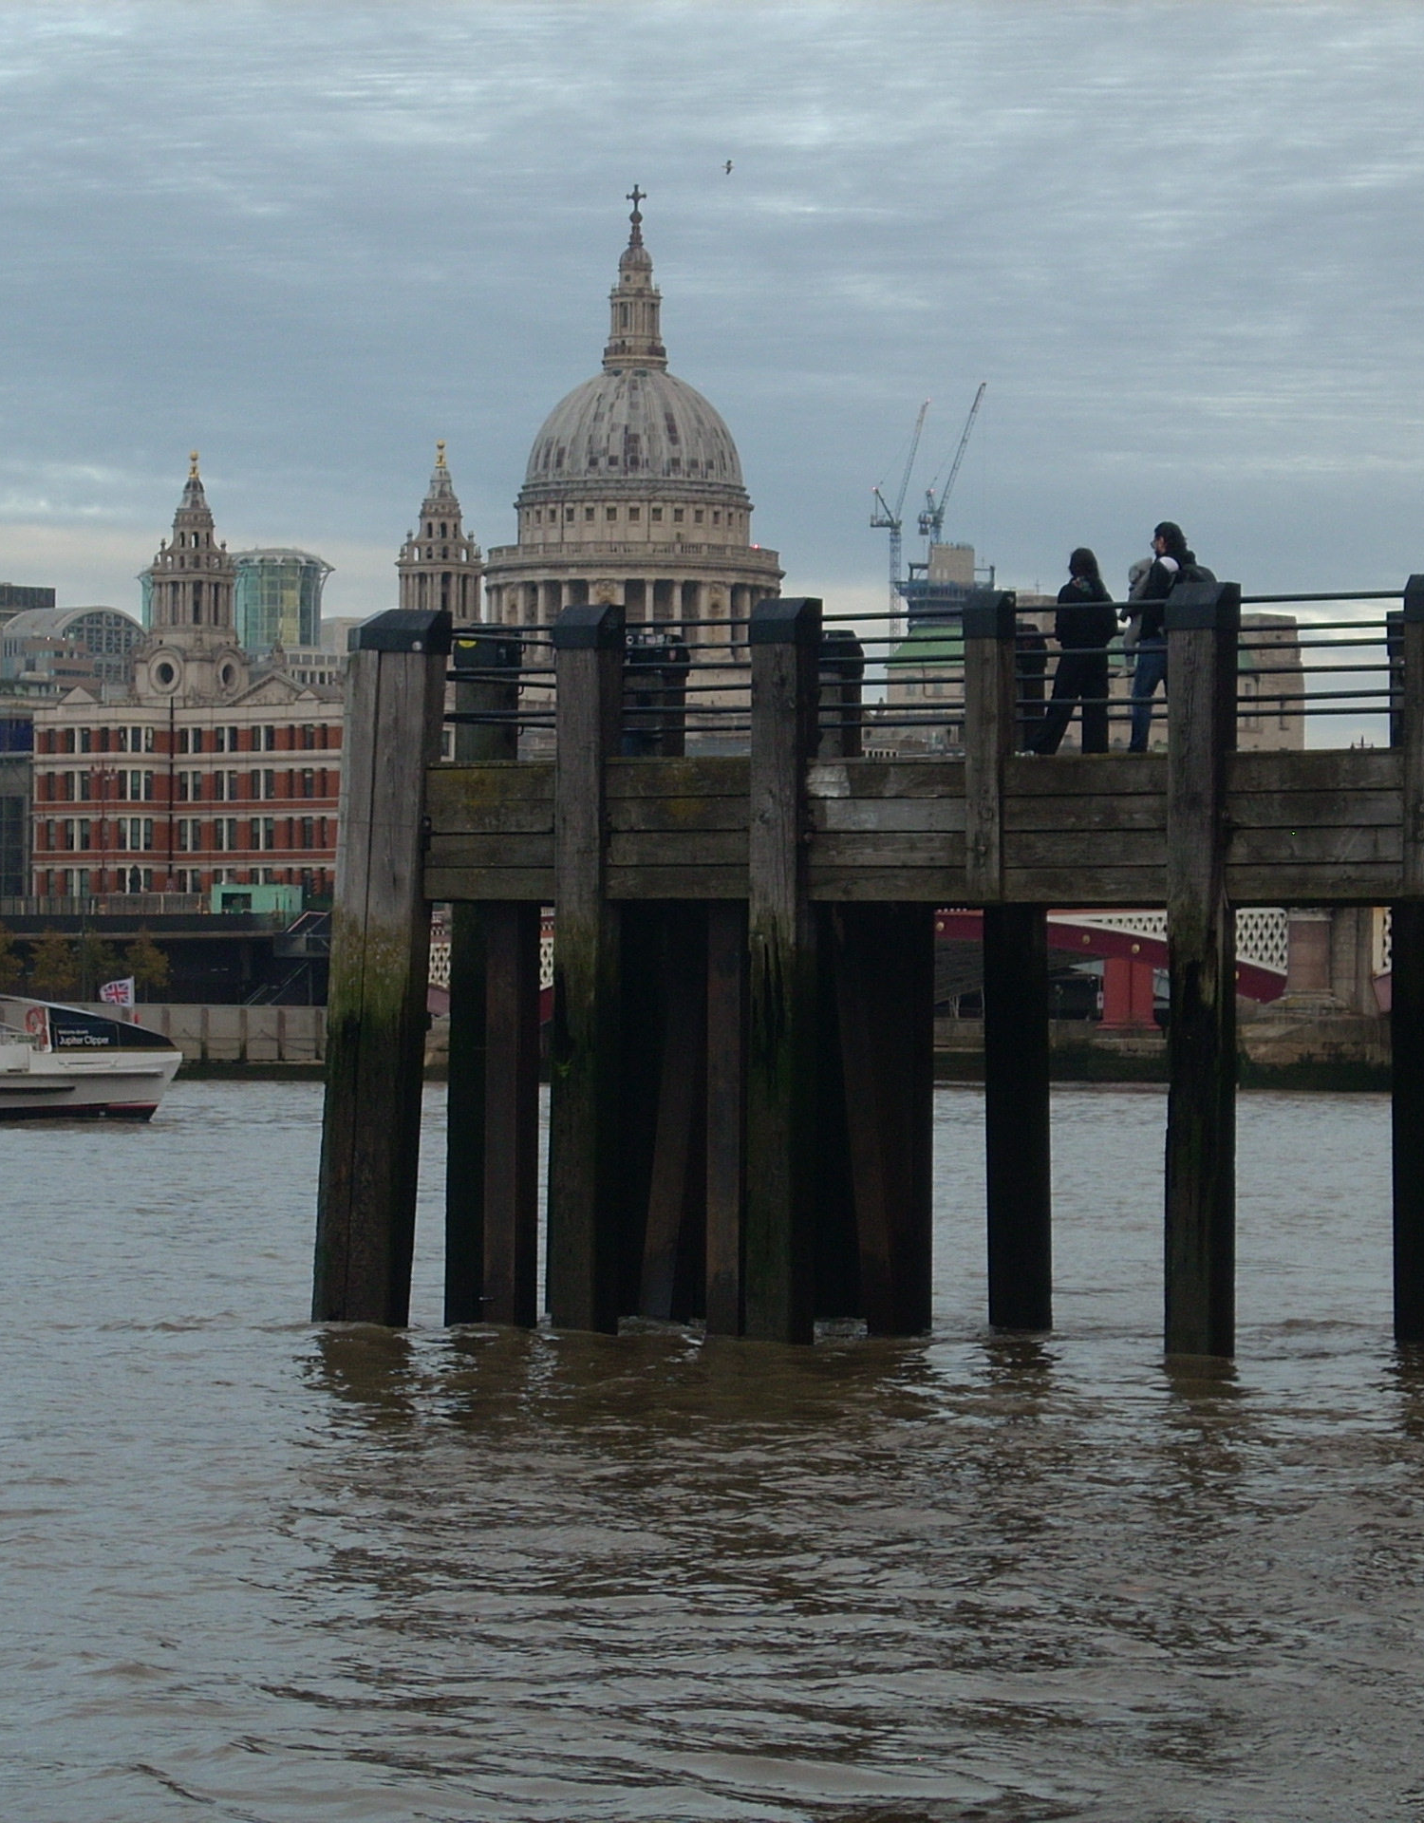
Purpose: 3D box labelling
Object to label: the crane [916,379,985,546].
[{"bbox_3d":[80.607,-150.659,2200.000,23.000,57.000,5.000,0,-1,-3],"label":"crane"}]

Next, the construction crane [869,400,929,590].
[{"bbox_3d":[63.014,-137.864,2200.000,20.000,70.000,5.000,0,-1,-3],"label":"construction crane"}]

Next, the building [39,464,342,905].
[{"bbox_3d":[-45.752,-20.068,568.000,26.500,38.500,22.000,0,-1,12],"label":"building"}]

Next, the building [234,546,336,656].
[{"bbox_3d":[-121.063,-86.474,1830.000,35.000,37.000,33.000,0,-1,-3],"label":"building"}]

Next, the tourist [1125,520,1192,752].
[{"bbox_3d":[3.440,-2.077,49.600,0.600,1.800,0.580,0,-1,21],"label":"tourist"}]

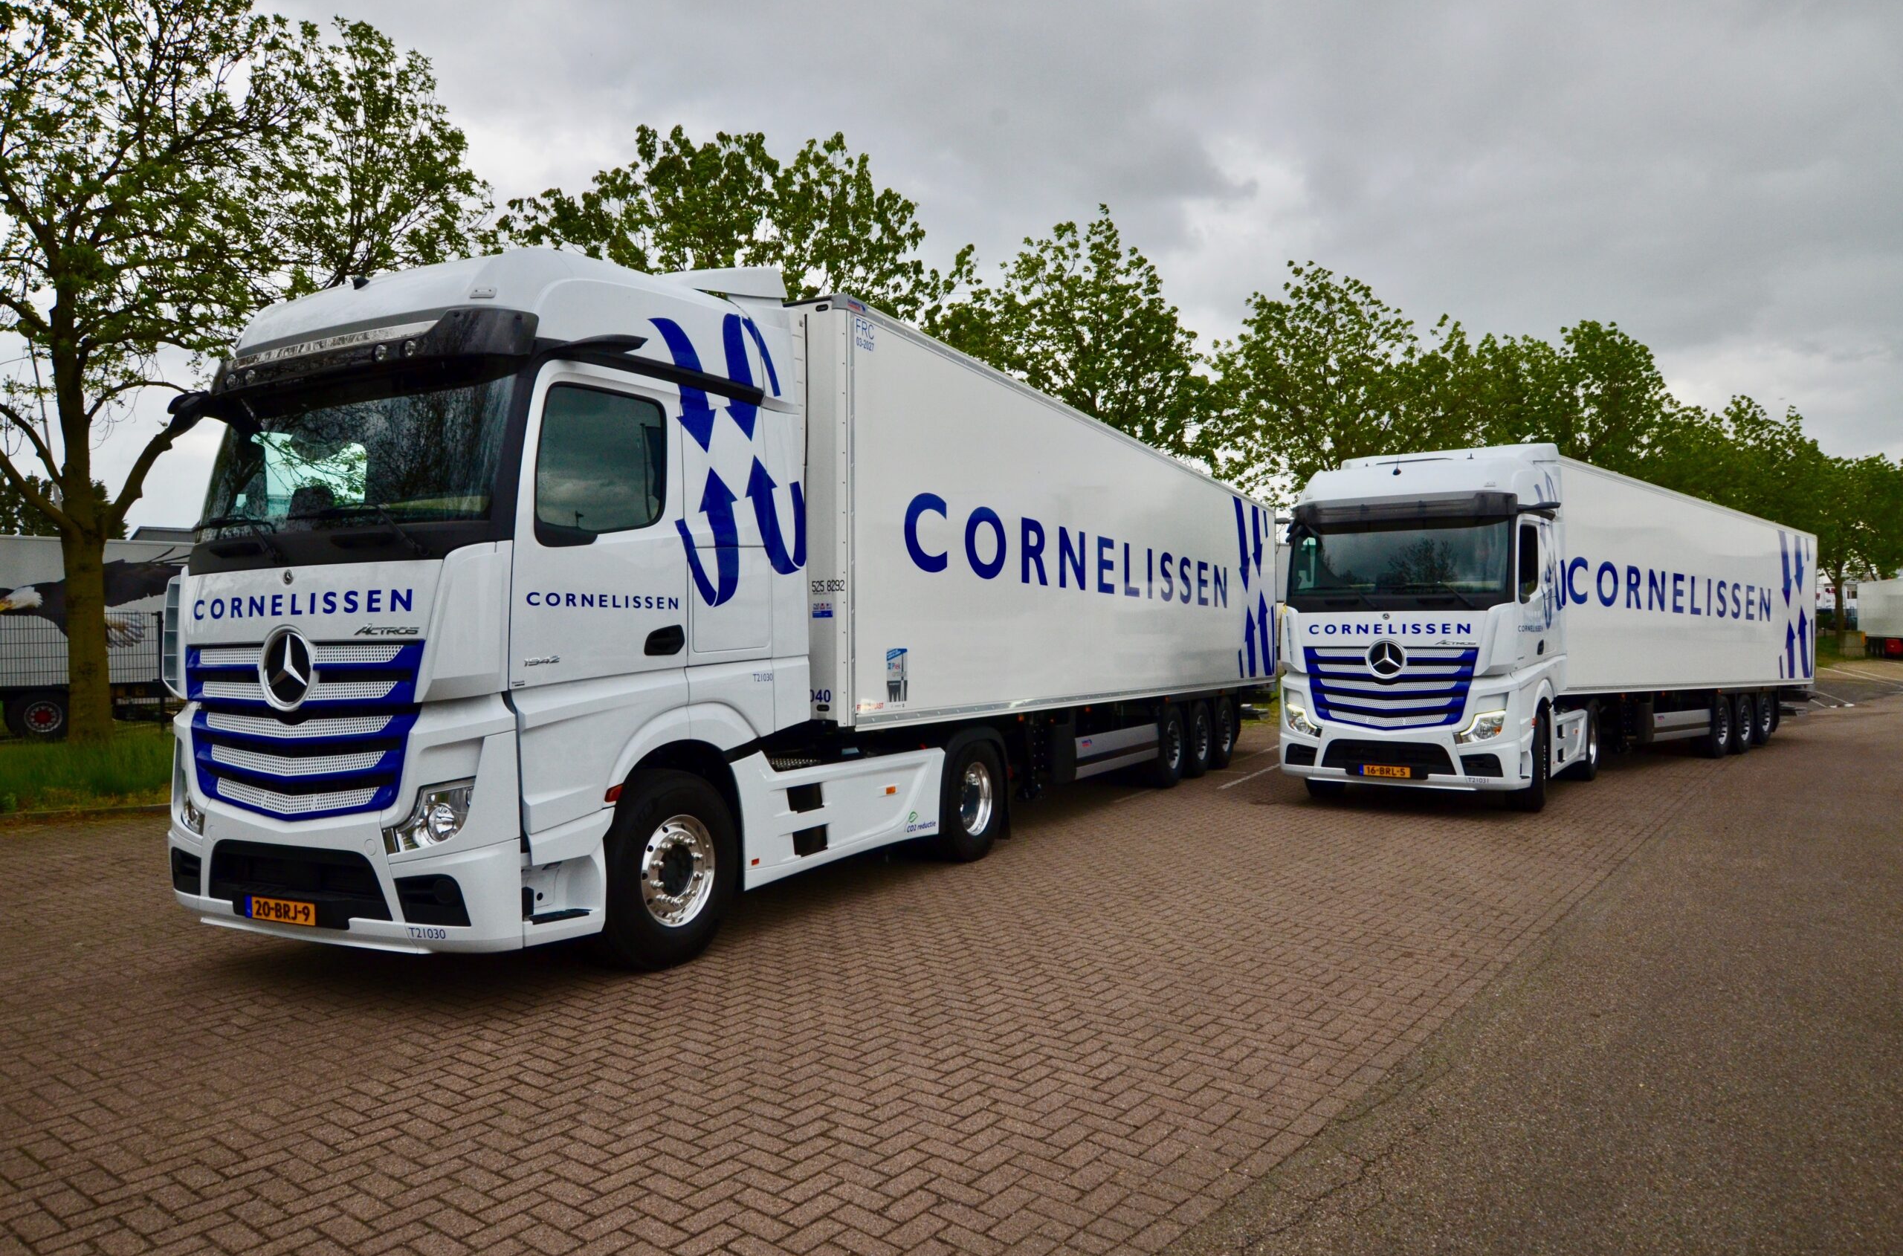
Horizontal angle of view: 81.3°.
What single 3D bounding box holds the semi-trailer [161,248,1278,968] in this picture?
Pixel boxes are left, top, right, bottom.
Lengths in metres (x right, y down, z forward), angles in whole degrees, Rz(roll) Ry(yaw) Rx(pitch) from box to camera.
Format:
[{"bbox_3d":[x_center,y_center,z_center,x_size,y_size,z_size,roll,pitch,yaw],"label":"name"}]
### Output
[{"bbox_3d":[0.647,-0.005,12.725,2.650,4.080,16.607,-1,-2,28],"label":"semi-trailer"}]

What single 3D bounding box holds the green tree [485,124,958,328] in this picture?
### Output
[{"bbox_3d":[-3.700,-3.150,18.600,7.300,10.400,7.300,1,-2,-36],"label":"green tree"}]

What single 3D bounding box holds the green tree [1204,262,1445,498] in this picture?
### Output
[{"bbox_3d":[9.400,-3.500,28.000,6.000,11.200,6.000,1,-2,-36],"label":"green tree"}]

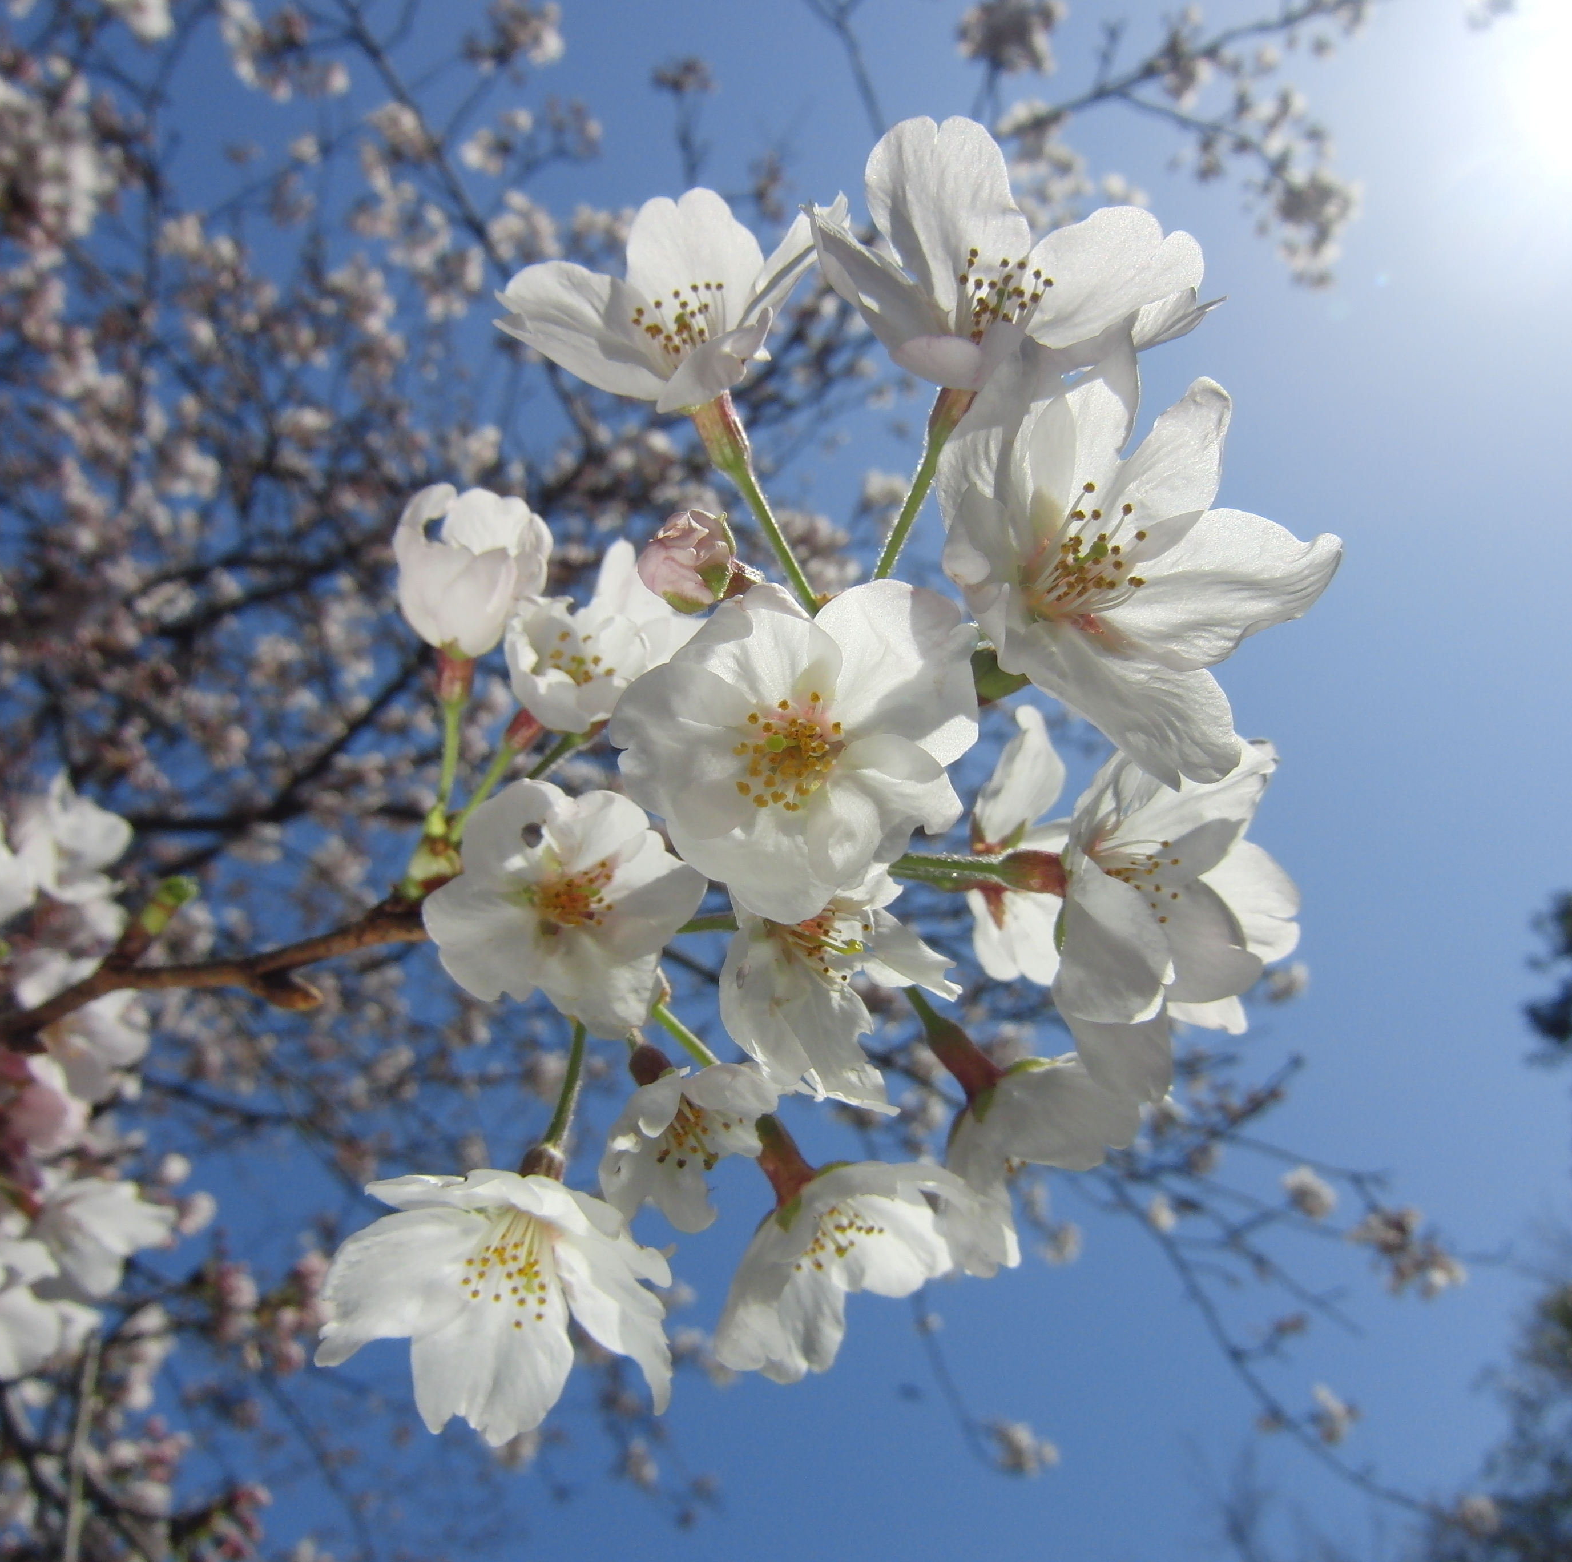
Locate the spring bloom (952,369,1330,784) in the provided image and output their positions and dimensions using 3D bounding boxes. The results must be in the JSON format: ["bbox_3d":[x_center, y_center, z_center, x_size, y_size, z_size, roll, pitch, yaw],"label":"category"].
[{"bbox_3d":[0.028,-0.016,0.132,0.040,0.040,0.019,13,-31,-24],"label":"spring bloom"}]

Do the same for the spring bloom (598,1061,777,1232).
[{"bbox_3d":[-0.013,0.039,0.165,0.022,0.013,0.022,-39,-37,6],"label":"spring bloom"}]

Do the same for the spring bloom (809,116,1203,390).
[{"bbox_3d":[0.020,-0.049,0.142,0.039,0.039,0.019,3,-52,-6],"label":"spring bloom"}]

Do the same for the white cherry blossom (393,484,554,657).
[{"bbox_3d":[-0.034,-0.023,0.157,0.017,0.017,0.018,5,-73,0],"label":"white cherry blossom"}]

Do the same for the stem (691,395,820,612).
[{"bbox_3d":[-0.003,-0.031,0.160,0.005,0.005,0.028,-25,-73,4],"label":"stem"}]

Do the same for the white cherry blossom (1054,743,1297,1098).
[{"bbox_3d":[0.037,0.013,0.147,0.018,0.035,0.035,4,-21,37],"label":"white cherry blossom"}]

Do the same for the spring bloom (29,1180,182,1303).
[{"bbox_3d":[-0.118,0.079,0.250,0.023,0.021,0.022,18,11,35],"label":"spring bloom"}]

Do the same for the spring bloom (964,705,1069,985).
[{"bbox_3d":[0.028,0.007,0.162,0.015,0.031,0.028,0,-25,-30],"label":"spring bloom"}]

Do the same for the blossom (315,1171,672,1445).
[{"bbox_3d":[-0.027,0.049,0.142,0.035,0.017,0.035,-5,-44,9],"label":"blossom"}]

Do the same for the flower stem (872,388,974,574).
[{"bbox_3d":[0.015,-0.032,0.156,0.004,0.004,0.022,23,-75,0],"label":"flower stem"}]

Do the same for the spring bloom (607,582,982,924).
[{"bbox_3d":[0.001,-0.003,0.152,0.038,0.036,0.018,0,-6,5],"label":"spring bloom"}]

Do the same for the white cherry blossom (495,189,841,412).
[{"bbox_3d":[-0.010,-0.047,0.150,0.035,0.035,0.017,-6,-55,11],"label":"white cherry blossom"}]

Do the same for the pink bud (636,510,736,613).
[{"bbox_3d":[-0.011,-0.025,0.165,0.012,0.011,0.011,28,-84,-30],"label":"pink bud"}]

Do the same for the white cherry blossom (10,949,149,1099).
[{"bbox_3d":[-0.127,0.044,0.260,0.026,0.027,0.018,0,3,-27],"label":"white cherry blossom"}]

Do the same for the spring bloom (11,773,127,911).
[{"bbox_3d":[-0.131,0.011,0.265,0.024,0.025,0.018,0,-30,-36],"label":"spring bloom"}]

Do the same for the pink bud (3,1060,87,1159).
[{"bbox_3d":[-0.128,0.057,0.250,0.015,0.013,0.013,22,-33,34],"label":"pink bud"}]

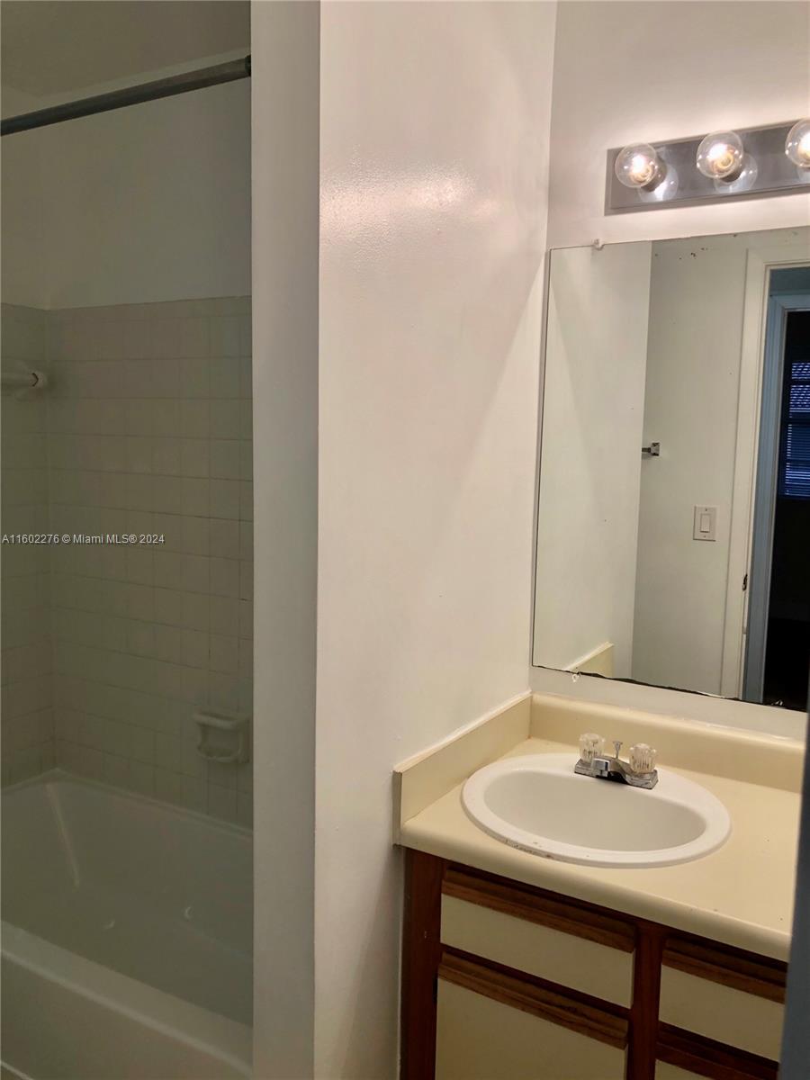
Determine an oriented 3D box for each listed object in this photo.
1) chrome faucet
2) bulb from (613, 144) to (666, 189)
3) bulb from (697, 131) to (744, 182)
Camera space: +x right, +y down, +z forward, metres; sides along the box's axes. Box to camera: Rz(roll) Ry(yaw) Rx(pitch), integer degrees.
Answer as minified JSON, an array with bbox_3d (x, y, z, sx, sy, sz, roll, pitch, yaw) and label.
[{"bbox_3d":[0.399,0.434,1.690,0.156,0.076,0.132,5,7,31],"label":"chrome faucet"},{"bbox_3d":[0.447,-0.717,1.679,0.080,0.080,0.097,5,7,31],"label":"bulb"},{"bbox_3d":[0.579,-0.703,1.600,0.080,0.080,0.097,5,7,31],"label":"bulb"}]

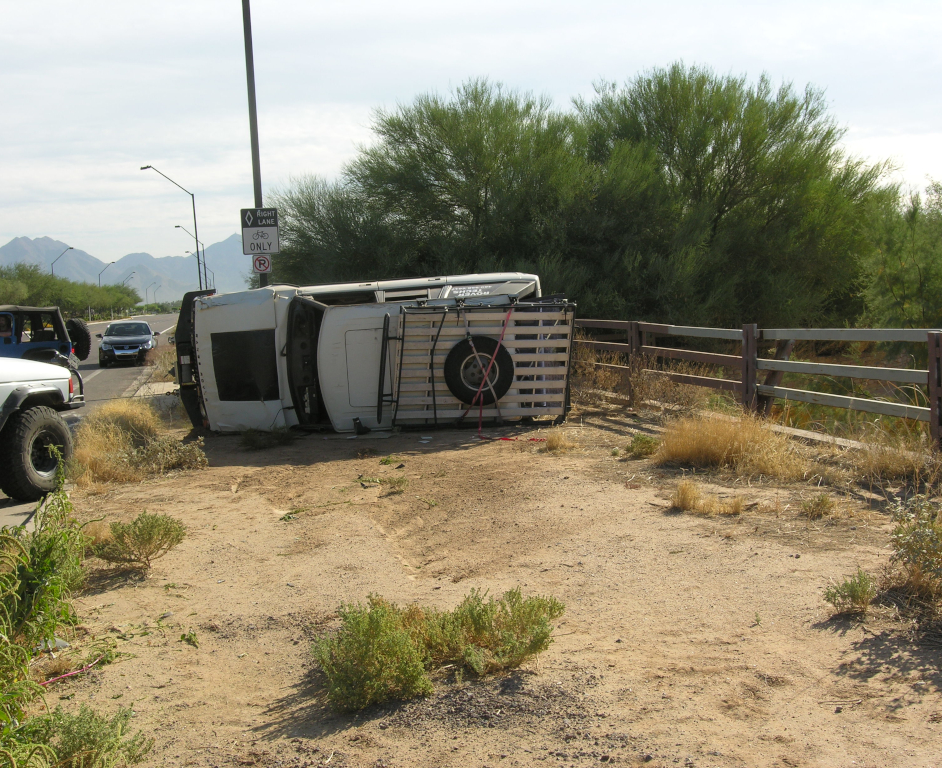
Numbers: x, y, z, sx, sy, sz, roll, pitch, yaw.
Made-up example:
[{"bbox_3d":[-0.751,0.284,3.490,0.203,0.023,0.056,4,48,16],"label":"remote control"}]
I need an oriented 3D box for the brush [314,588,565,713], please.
[{"bbox_3d":[-0.091,1.006,4.668,0.970,0.350,0.650,-3,4,0],"label":"brush"}]

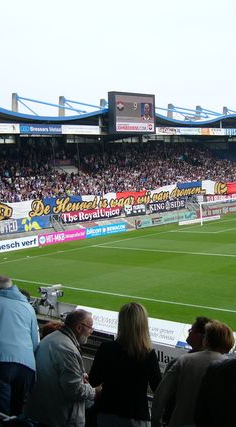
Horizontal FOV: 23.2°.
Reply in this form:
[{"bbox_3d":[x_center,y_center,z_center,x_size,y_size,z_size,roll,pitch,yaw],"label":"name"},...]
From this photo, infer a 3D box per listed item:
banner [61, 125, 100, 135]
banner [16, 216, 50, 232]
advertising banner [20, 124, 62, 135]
[{"bbox_3d":[-3.861,-8.861,60.966,0.150,1.040,5.423,1,6,44],"label":"banner"},{"bbox_3d":[-8.211,0.998,55.844,0.100,1.220,4.067,1,6,44],"label":"banner"},{"bbox_3d":[-7.569,-8.357,57.133,0.150,1.040,5.292,1,6,44],"label":"advertising banner"}]

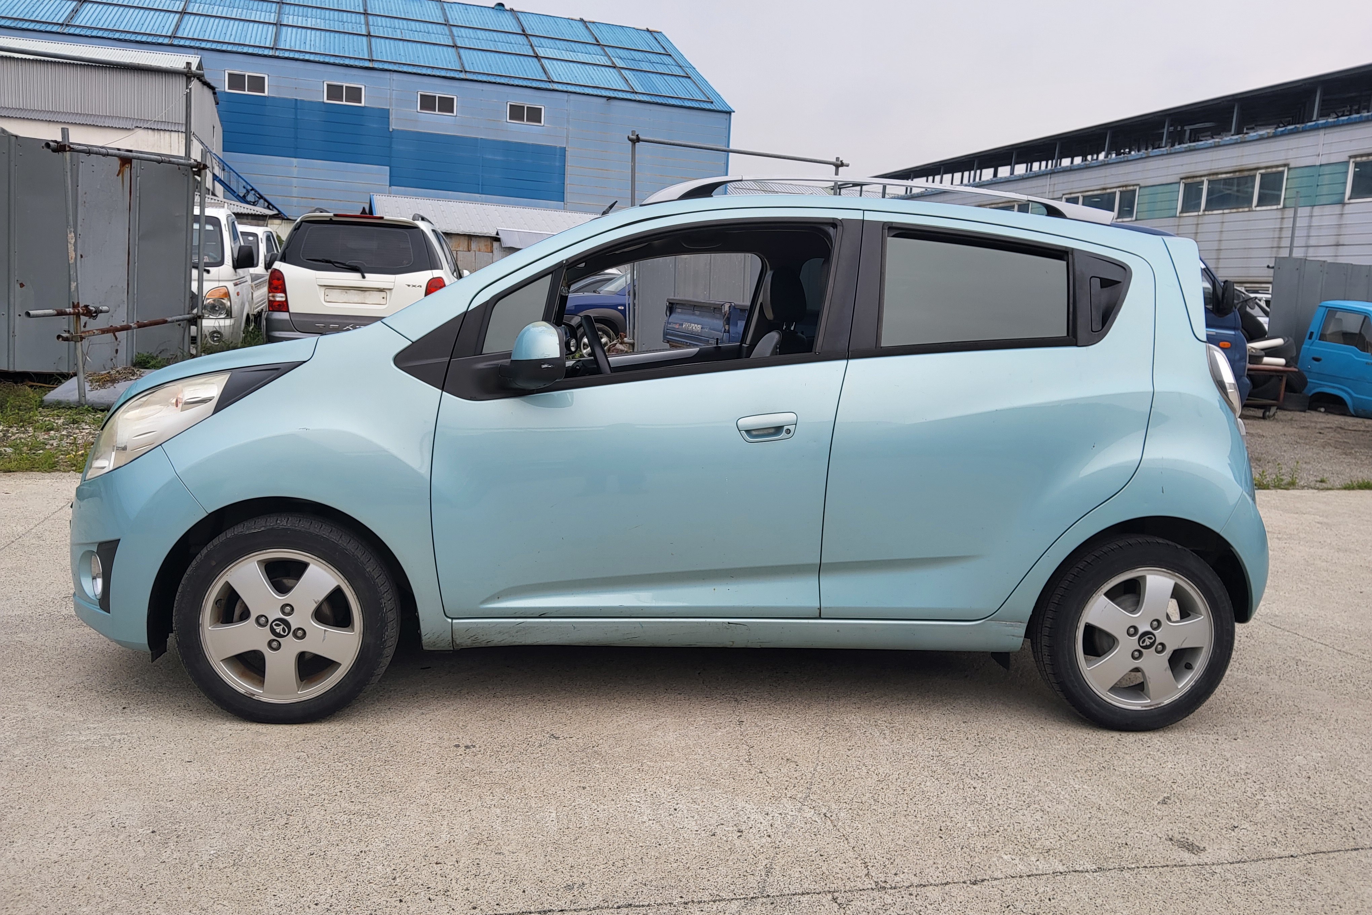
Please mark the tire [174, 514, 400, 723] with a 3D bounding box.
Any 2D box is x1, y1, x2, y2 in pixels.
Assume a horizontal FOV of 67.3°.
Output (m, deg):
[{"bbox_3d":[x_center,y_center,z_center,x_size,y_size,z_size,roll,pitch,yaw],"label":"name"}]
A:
[{"bbox_3d":[-1.065,0.431,2.772,0.565,0.565,0.170,2,7,-6],"label":"tire"}]

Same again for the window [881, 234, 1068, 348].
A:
[{"bbox_3d":[0.802,-0.445,2.840,0.548,0.316,0.040,2,-7,-7],"label":"window"}]

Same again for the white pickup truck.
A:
[{"bbox_3d":[-6.649,-2.201,13.913,1.740,1.970,5.100,1,9,-16],"label":"white pickup truck"}]

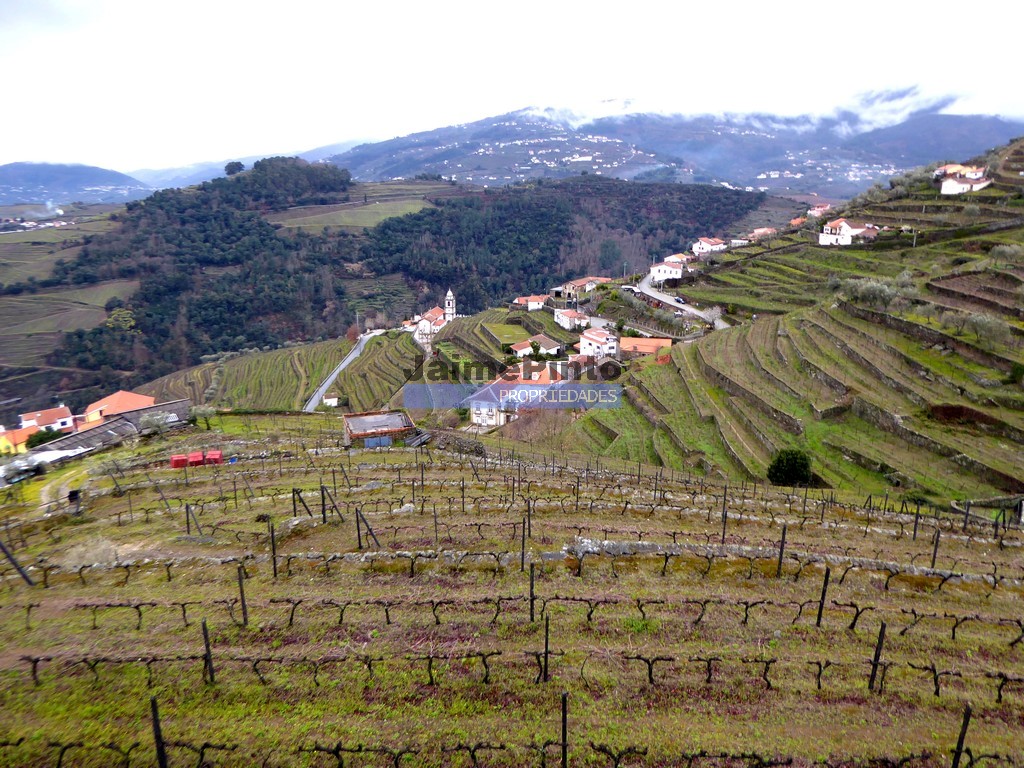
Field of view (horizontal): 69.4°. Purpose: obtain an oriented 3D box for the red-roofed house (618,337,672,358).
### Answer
[{"bbox_3d":[40.669,-11.200,225.000,15.500,4.600,9.000,5,16,16],"label":"red-roofed house"}]

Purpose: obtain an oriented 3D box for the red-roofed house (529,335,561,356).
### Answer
[{"bbox_3d":[11.698,-13.710,260.122,7.000,4.800,9.700,9,18,30],"label":"red-roofed house"}]

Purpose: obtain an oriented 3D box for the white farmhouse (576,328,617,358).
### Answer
[{"bbox_3d":[30.018,-14.278,250.599,6.800,8.000,12.000,-7,17,-26],"label":"white farmhouse"}]

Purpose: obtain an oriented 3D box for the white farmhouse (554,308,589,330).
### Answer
[{"bbox_3d":[21.355,-23.052,263.000,8.000,5.200,15.000,-4,16,-13],"label":"white farmhouse"}]

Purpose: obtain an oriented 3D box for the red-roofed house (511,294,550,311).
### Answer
[{"bbox_3d":[7.329,-32.219,292.000,15.000,5.000,8.000,1,16,2],"label":"red-roofed house"}]

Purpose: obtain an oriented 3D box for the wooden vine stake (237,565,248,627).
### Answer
[{"bbox_3d":[-6.232,4.932,17.135,0.080,1.550,0.080,0,16,0],"label":"wooden vine stake"}]

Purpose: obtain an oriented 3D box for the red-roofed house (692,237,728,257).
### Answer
[{"bbox_3d":[89.968,-62.389,335.000,9.000,7.000,16.000,14,21,40],"label":"red-roofed house"}]

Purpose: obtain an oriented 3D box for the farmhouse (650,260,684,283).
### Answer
[{"bbox_3d":[56.850,-41.464,272.000,11.000,6.600,9.500,8,17,25],"label":"farmhouse"}]

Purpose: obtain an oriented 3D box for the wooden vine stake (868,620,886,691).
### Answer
[{"bbox_3d":[7.128,5.309,14.406,0.080,1.550,0.080,1,16,0],"label":"wooden vine stake"}]

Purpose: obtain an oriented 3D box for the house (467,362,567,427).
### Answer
[{"bbox_3d":[0.949,2.955,194.815,16.000,9.000,26.000,5,16,15],"label":"house"}]

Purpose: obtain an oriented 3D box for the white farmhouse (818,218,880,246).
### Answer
[{"bbox_3d":[120.853,-54.445,265.000,17.000,8.000,13.000,-9,18,-31],"label":"white farmhouse"}]

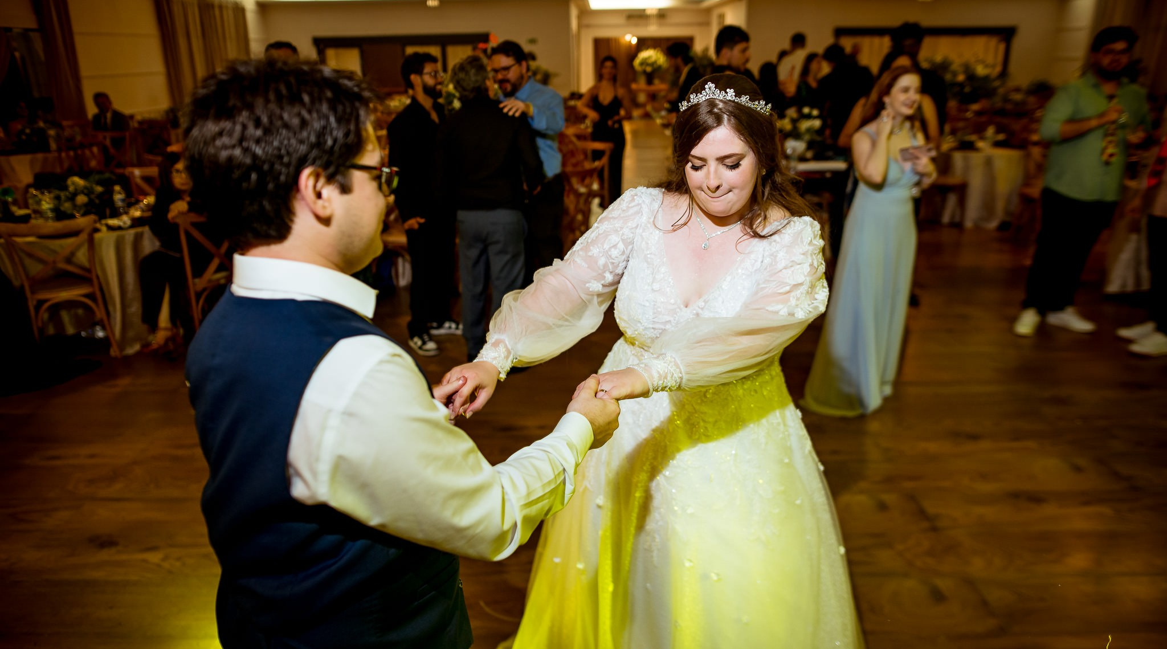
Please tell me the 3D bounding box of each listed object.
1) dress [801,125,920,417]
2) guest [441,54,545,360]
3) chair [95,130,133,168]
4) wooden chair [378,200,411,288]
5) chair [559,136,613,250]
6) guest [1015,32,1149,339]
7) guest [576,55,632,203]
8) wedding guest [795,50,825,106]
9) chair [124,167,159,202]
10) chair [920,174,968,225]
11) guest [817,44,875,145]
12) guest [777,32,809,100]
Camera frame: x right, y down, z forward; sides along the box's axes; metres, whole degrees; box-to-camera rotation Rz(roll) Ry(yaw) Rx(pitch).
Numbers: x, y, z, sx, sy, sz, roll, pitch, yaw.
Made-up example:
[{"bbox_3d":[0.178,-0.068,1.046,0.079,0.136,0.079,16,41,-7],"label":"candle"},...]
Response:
[{"bbox_3d":[1.358,-0.285,3.871,0.470,1.370,0.530,-13,23,-31],"label":"dress"},{"bbox_3d":[-0.539,-0.674,4.500,0.560,1.710,0.420,2,20,8],"label":"guest"},{"bbox_3d":[-5.648,-1.947,9.571,0.480,0.870,0.520,-7,20,-16],"label":"chair"},{"bbox_3d":[-1.396,-0.717,5.895,0.460,0.880,0.500,-1,20,-3],"label":"wooden chair"},{"bbox_3d":[0.058,-1.384,7.742,0.460,0.880,0.500,-5,20,-14],"label":"chair"},{"bbox_3d":[3.023,-0.854,4.778,0.620,1.810,0.430,1,20,4],"label":"guest"},{"bbox_3d":[0.232,-2.014,8.357,0.540,1.650,0.360,-2,19,-3],"label":"guest"},{"bbox_3d":[2.141,-1.783,7.650,0.320,1.660,0.470,18,27,42],"label":"wedding guest"},{"bbox_3d":[-3.487,-0.746,6.027,0.460,0.880,0.500,6,21,18],"label":"chair"},{"bbox_3d":[3.667,-1.546,8.110,0.500,0.880,0.460,-7,20,-16],"label":"chair"},{"bbox_3d":[2.395,-1.783,7.495,0.520,1.730,0.380,-9,21,-22],"label":"guest"},{"bbox_3d":[2.484,-2.566,9.605,0.500,1.800,0.350,-5,20,-11],"label":"guest"}]

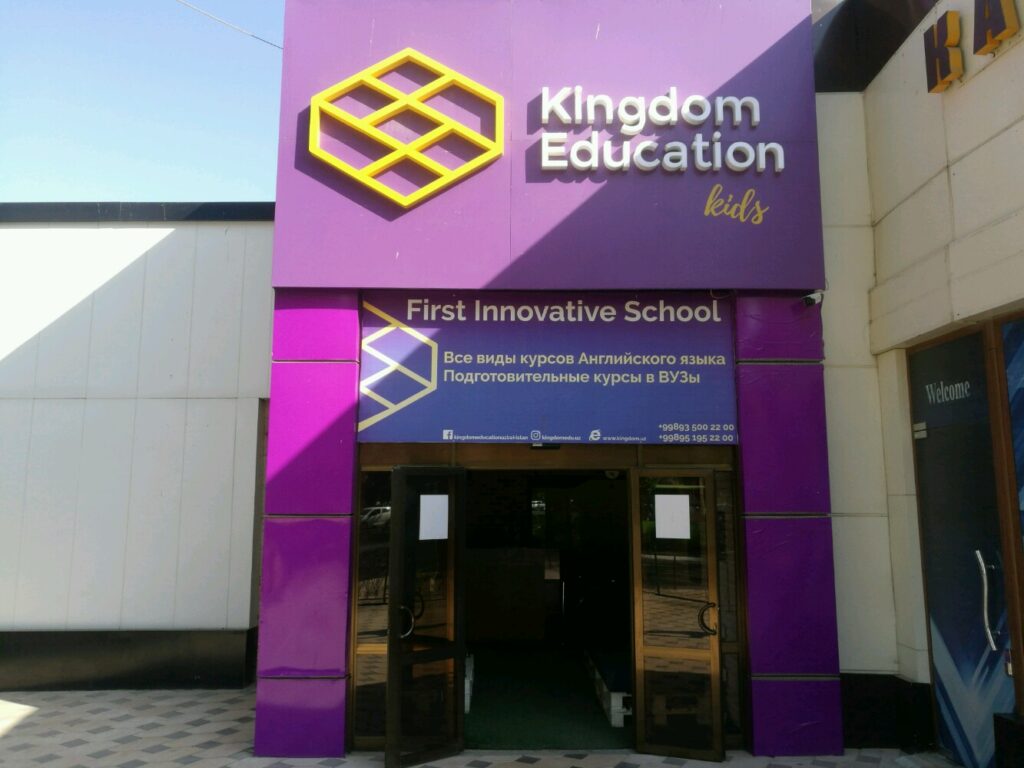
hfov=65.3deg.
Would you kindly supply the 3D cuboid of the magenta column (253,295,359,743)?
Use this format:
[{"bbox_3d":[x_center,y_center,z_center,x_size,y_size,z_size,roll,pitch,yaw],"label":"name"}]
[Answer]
[{"bbox_3d":[-1.490,0.982,6.062,0.643,3.366,0.420,0,-8,0],"label":"magenta column"}]

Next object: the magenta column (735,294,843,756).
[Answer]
[{"bbox_3d":[2.020,0.982,6.062,0.643,3.366,0.420,0,-8,0],"label":"magenta column"}]

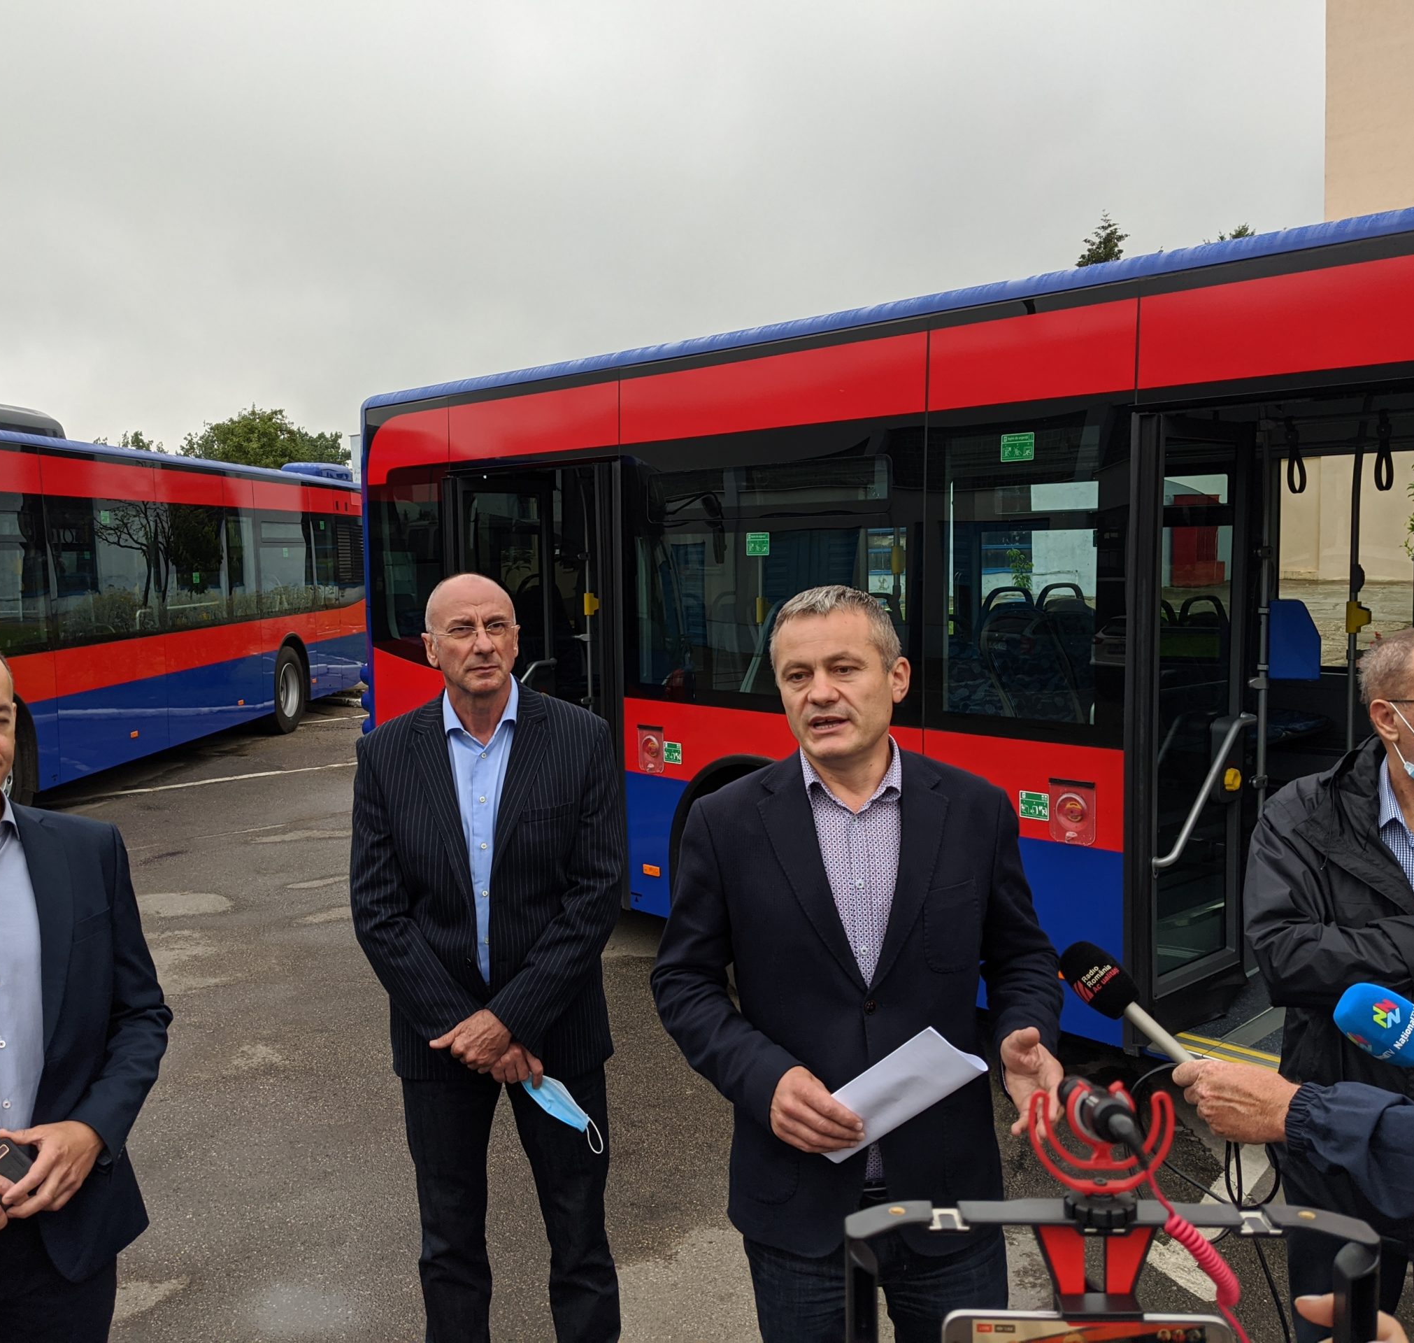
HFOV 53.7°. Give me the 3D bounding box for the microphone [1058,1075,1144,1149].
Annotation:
[{"bbox_3d":[0.205,0.230,0.733,0.022,0.022,0.085,0,-5,0],"label":"microphone"}]

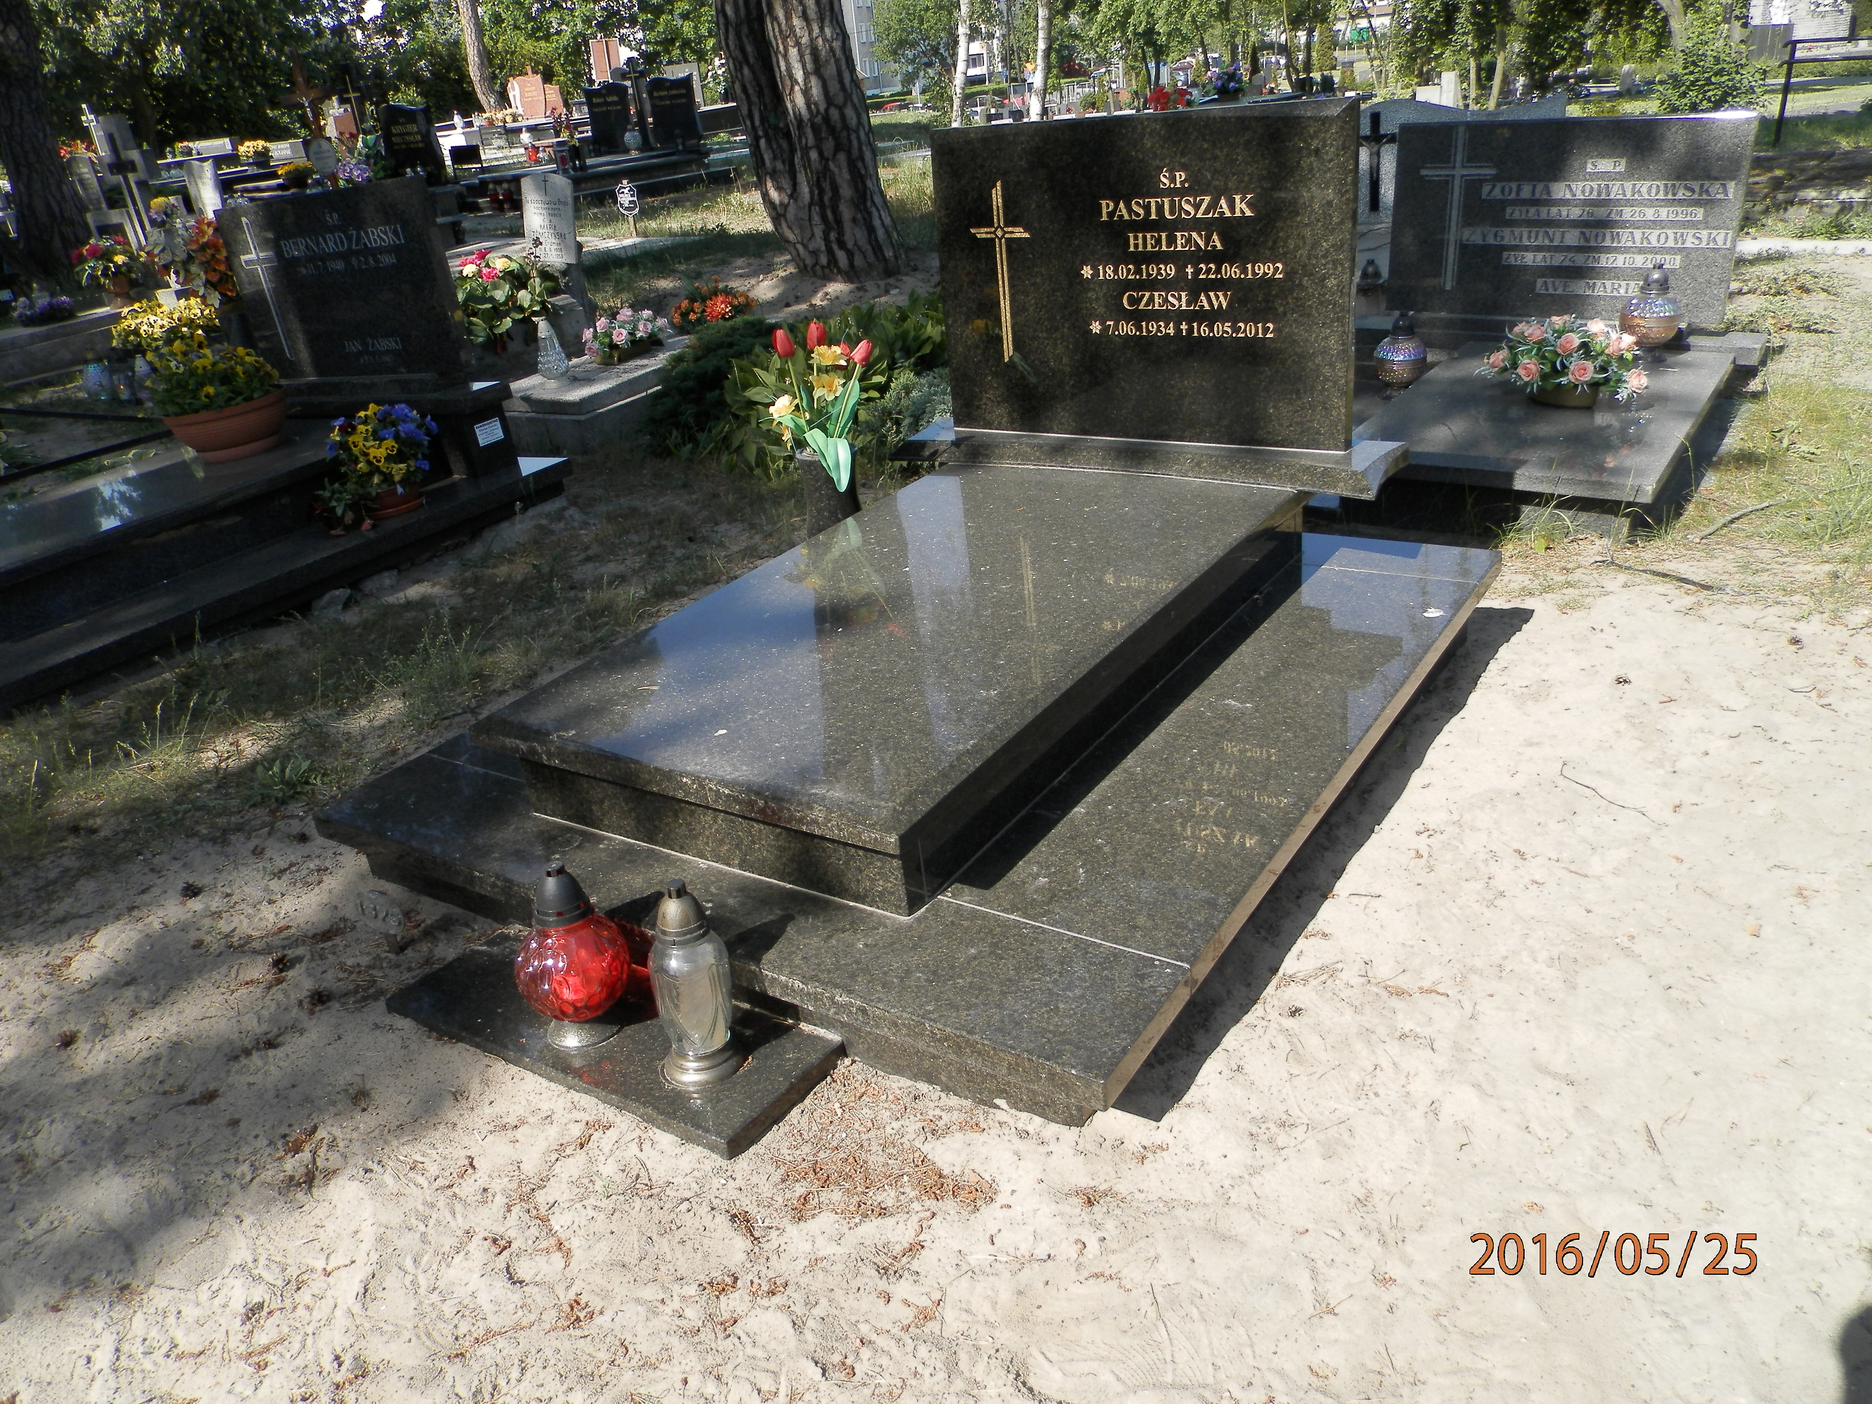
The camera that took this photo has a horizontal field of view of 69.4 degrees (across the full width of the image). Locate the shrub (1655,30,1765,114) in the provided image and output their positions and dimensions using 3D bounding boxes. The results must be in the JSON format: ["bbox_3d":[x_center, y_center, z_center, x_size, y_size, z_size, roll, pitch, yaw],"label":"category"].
[{"bbox_3d":[8.118,-6.613,14.200,1.100,0.900,1.000,11,30,32],"label":"shrub"}]

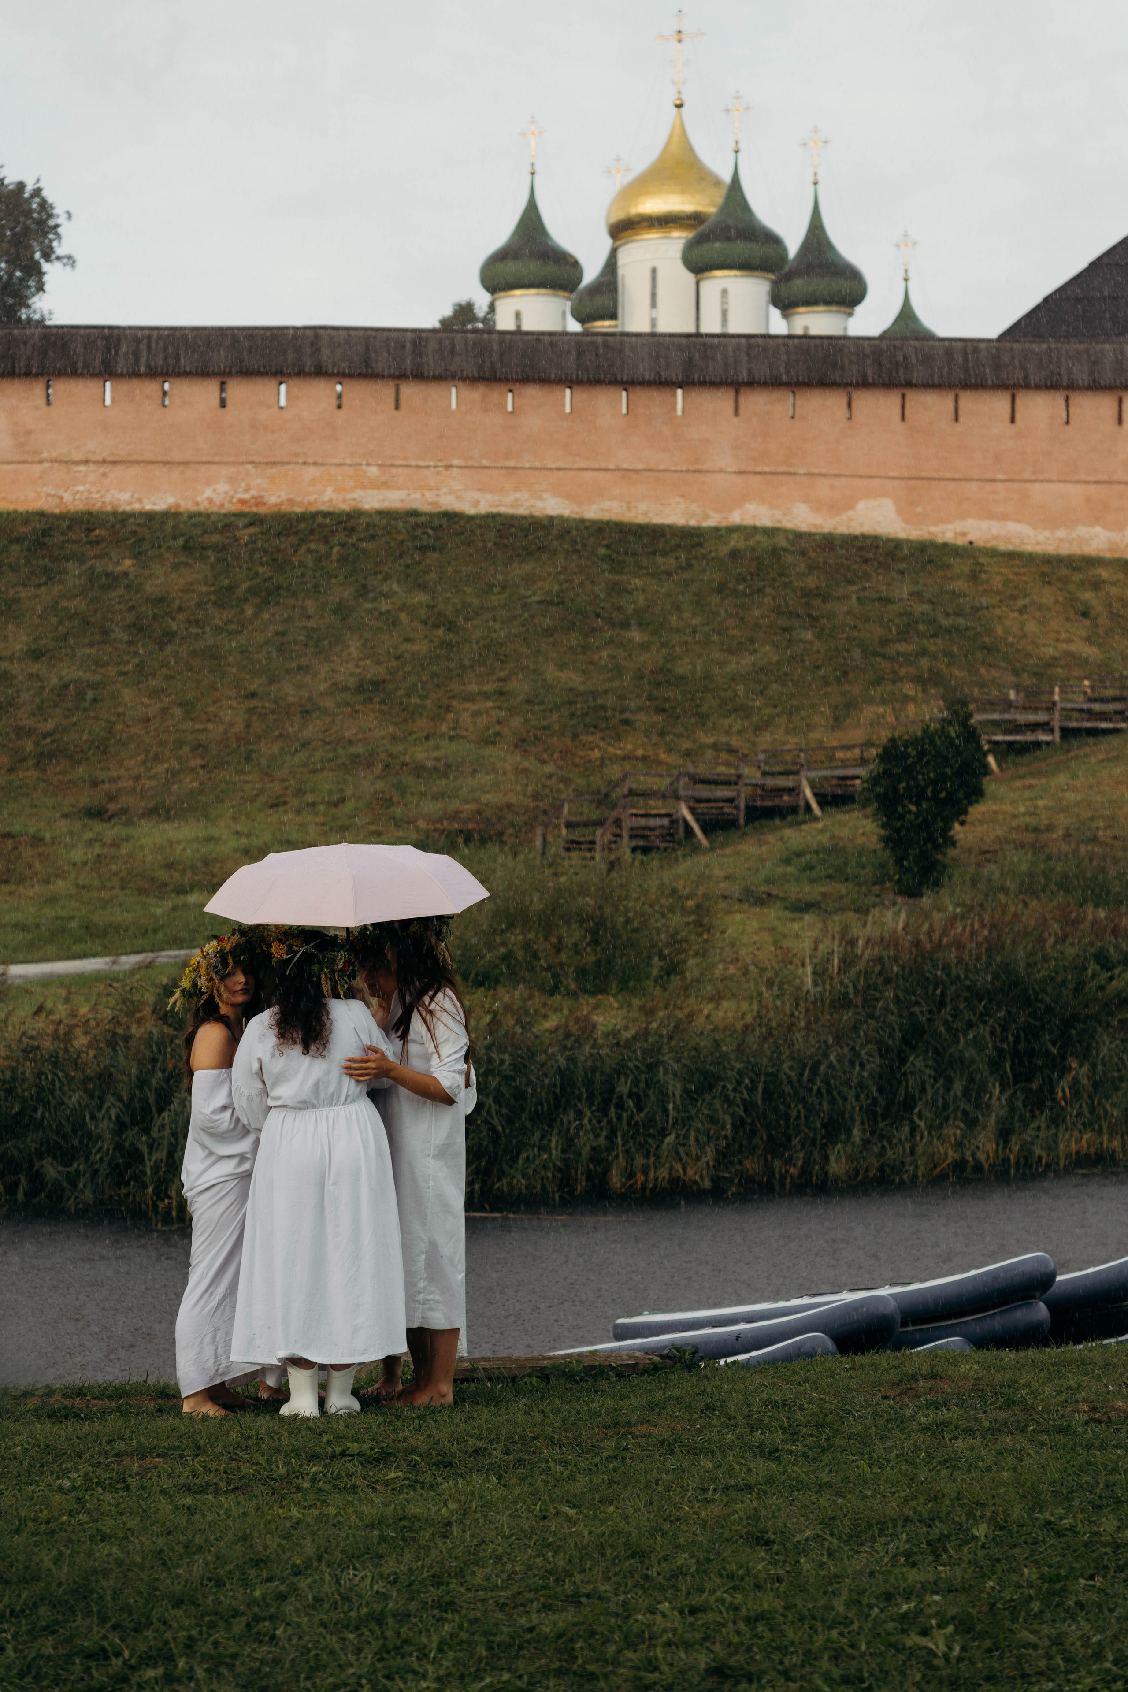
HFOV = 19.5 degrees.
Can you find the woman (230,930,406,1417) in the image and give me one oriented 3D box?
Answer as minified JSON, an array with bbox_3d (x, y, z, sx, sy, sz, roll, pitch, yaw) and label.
[{"bbox_3d":[-0.867,1.156,11.600,0.610,1.700,0.480,0,-2,3],"label":"woman"}]

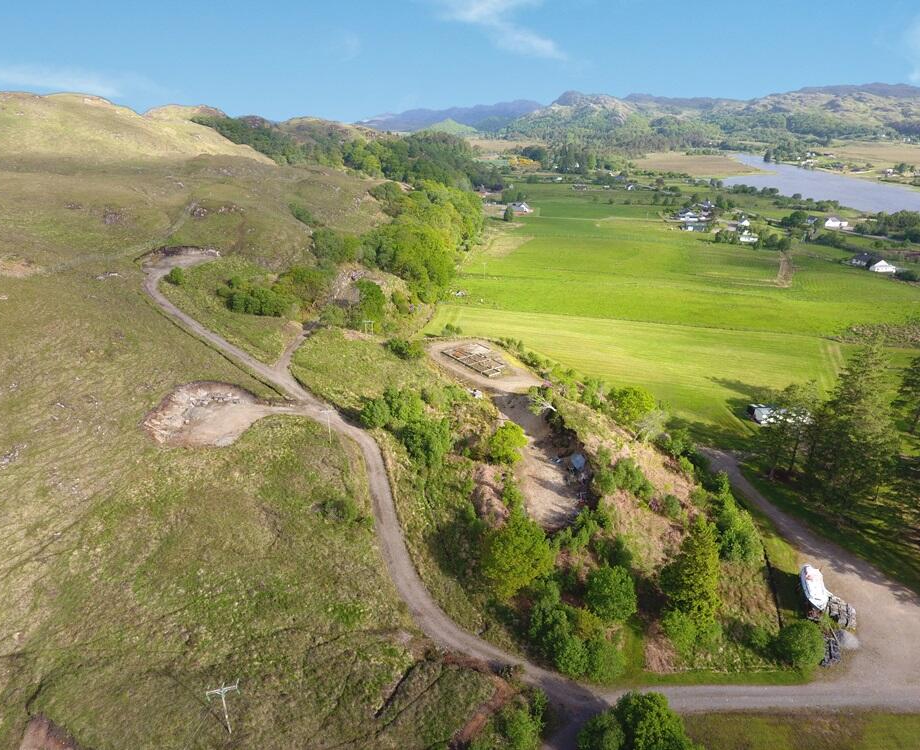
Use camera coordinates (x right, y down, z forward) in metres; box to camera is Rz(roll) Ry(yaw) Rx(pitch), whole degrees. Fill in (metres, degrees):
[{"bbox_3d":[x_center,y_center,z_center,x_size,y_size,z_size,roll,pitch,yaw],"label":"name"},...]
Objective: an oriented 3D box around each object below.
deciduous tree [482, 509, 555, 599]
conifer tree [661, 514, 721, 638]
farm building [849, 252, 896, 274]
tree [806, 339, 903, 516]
[{"bbox_3d":[6.092,19.857,62.840,7.400,10.600,7.400,4,24,7],"label":"deciduous tree"},{"bbox_3d":[24.494,21.213,61.408,6.200,13.800,6.200,13,27,25],"label":"conifer tree"},{"bbox_3d":[176.154,-47.766,245.567,16.000,5.600,11.000,11,26,22],"label":"farm building"},{"bbox_3d":[56.707,8.063,84.298,11.500,26.000,11.500,18,29,34],"label":"tree"}]

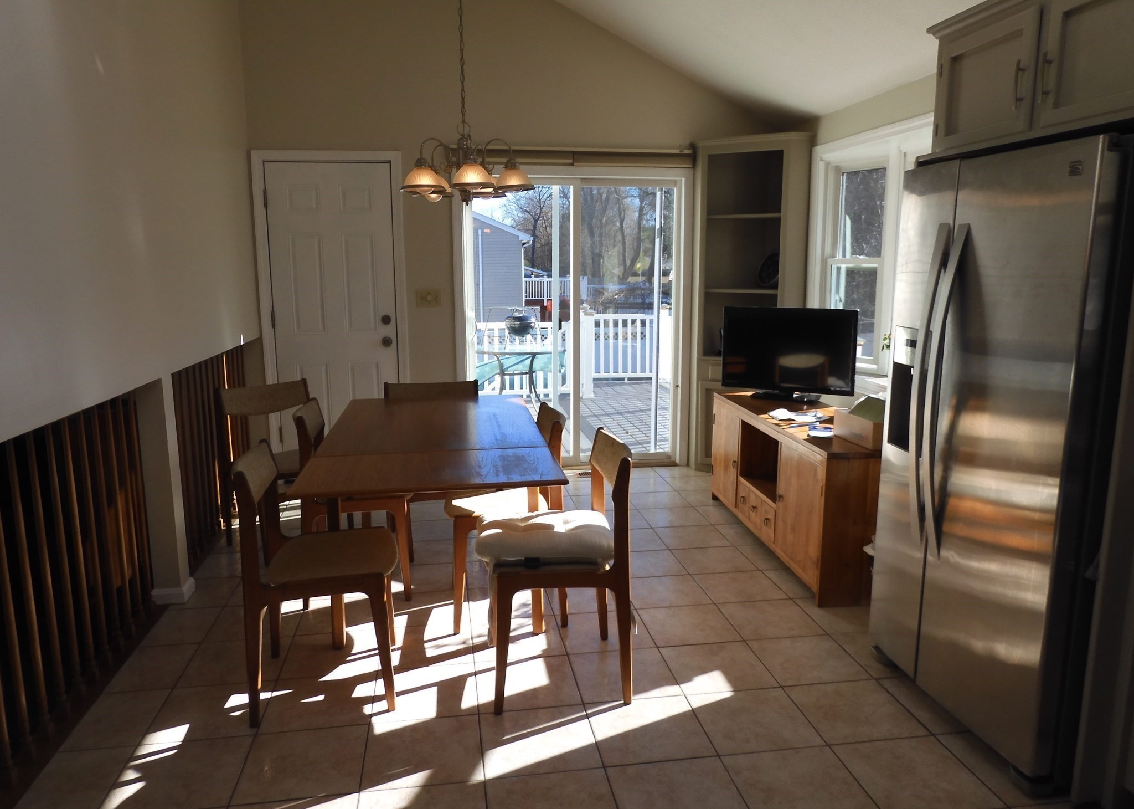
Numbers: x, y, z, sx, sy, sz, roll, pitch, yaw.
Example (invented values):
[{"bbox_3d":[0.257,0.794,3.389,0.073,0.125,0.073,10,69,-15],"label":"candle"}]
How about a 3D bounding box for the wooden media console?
[{"bbox_3d":[1.217,0.390,4.040,0.483,0.673,1.555,-1,10,-6],"label":"wooden media console"}]

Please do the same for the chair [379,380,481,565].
[{"bbox_3d":[-0.687,0.312,4.051,0.485,0.831,0.505,-2,10,-9],"label":"chair"}]

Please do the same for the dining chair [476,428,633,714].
[{"bbox_3d":[-0.045,0.547,2.736,0.505,0.831,0.485,-1,10,-7],"label":"dining chair"}]

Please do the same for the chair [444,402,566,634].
[{"bbox_3d":[-0.256,0.448,3.287,0.505,0.831,0.485,-1,10,-7],"label":"chair"}]

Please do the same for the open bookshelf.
[{"bbox_3d":[1.260,-0.637,5.362,0.759,2.225,0.476,7,13,35],"label":"open bookshelf"}]

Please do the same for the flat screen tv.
[{"bbox_3d":[1.235,-0.280,4.413,0.742,0.514,0.190,6,12,29],"label":"flat screen tv"}]

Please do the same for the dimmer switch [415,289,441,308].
[{"bbox_3d":[-0.911,-0.697,5.168,0.162,0.114,0.020,-2,10,-9],"label":"dimmer switch"}]

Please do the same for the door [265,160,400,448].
[{"bbox_3d":[-1.498,-0.519,5.136,0.771,2.032,0.060,-2,10,-9],"label":"door"}]

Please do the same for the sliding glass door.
[{"bbox_3d":[0.061,-0.547,5.415,1.477,2.015,0.110,-2,10,-9],"label":"sliding glass door"}]

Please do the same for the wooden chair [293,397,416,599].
[{"bbox_3d":[-0.916,0.406,3.474,0.480,0.810,0.485,-2,10,-11],"label":"wooden chair"}]

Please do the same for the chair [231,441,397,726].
[{"bbox_3d":[-0.832,0.560,2.677,0.505,0.831,0.485,-2,10,-12],"label":"chair"}]

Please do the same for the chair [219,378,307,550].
[{"bbox_3d":[-1.434,0.316,4.039,0.505,0.831,0.485,9,14,42],"label":"chair"}]

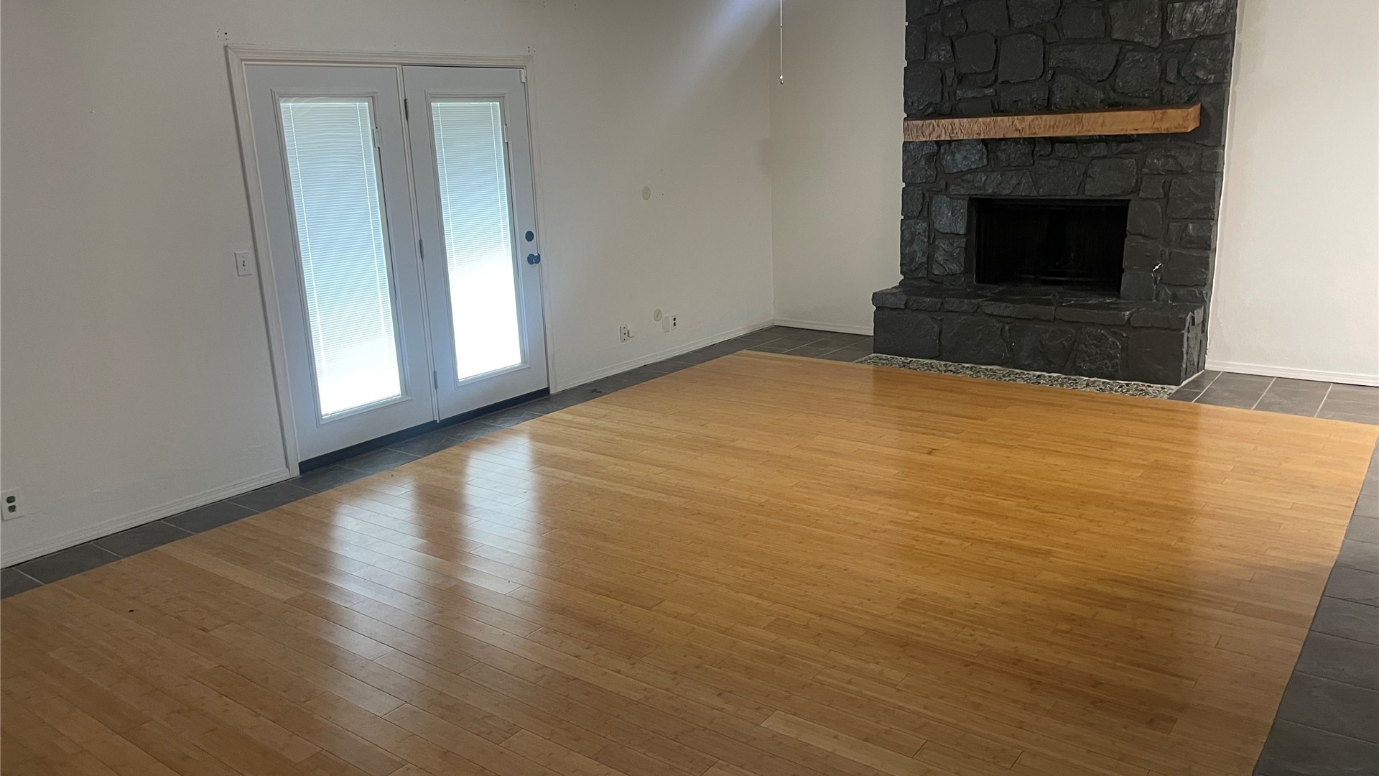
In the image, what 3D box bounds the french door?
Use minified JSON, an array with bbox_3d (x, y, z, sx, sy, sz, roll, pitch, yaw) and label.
[{"bbox_3d":[-1.520,-0.765,5.854,0.101,2.002,1.819,9,18,37],"label":"french door"}]

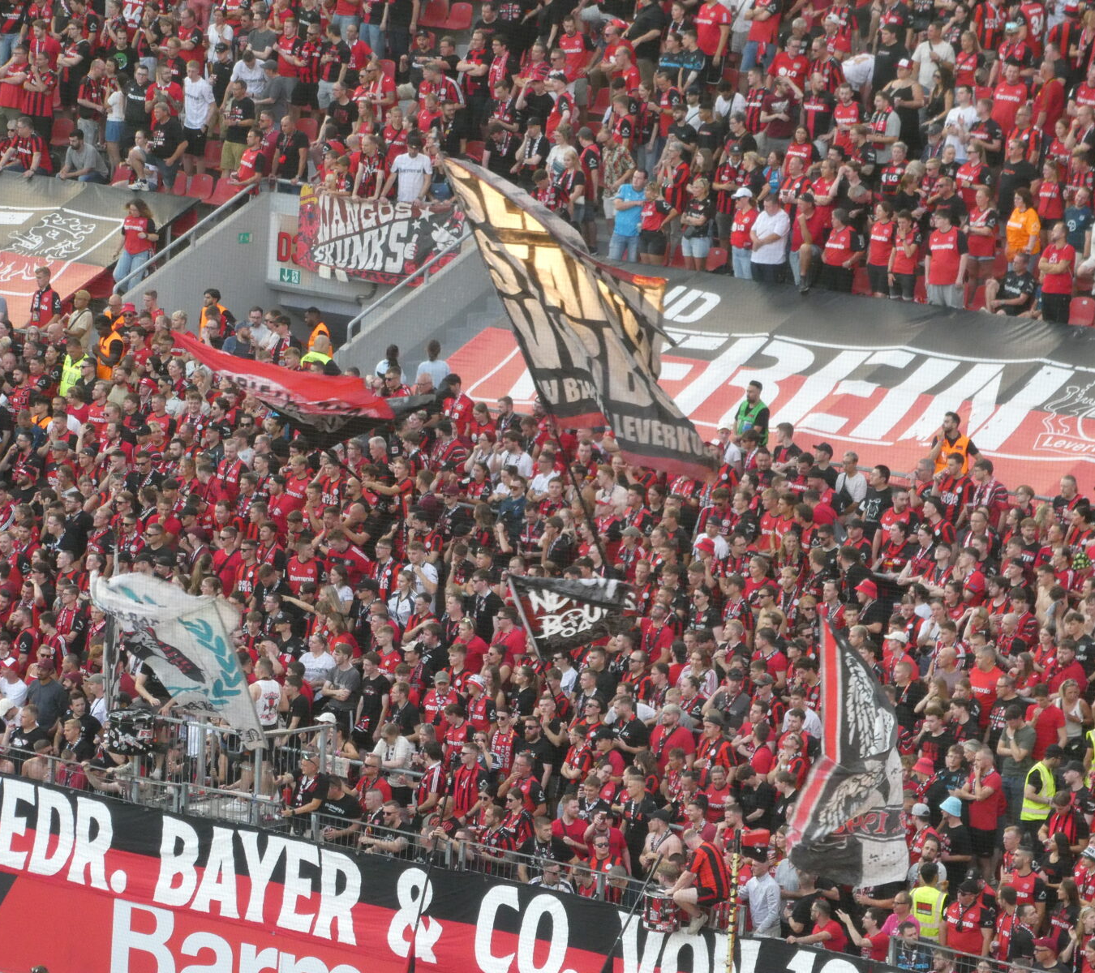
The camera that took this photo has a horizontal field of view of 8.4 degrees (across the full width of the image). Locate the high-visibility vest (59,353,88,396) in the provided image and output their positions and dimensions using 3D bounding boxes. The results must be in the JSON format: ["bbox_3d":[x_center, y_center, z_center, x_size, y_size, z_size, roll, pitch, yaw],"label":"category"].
[{"bbox_3d":[-6.907,-1.621,109.500,0.520,0.680,0.300,5,10,22],"label":"high-visibility vest"}]

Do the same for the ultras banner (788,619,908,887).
[{"bbox_3d":[3.628,3.200,90.500,1.450,3.250,0.900,3,10,12],"label":"ultras banner"}]

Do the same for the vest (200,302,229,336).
[{"bbox_3d":[-4.389,-2.097,98.800,0.470,0.660,0.300,8,14,34],"label":"vest"}]

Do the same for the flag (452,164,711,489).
[{"bbox_3d":[0.453,-2.171,98.500,3.550,4.250,1.100,3,10,12],"label":"flag"}]

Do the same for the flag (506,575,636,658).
[{"bbox_3d":[0.286,1.688,96.000,1.620,1.120,0.500,3,10,12],"label":"flag"}]

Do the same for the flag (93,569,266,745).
[{"bbox_3d":[-4.269,2.006,86.500,1.900,1.950,0.700,4,12,20],"label":"flag"}]

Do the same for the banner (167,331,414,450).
[{"bbox_3d":[-3.431,-1.357,104.000,3.450,1.600,1.500,4,10,15],"label":"banner"}]

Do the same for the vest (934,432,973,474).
[{"bbox_3d":[4.835,-0.333,89.500,0.470,0.660,0.290,5,12,22],"label":"vest"}]

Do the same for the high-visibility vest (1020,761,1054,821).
[{"bbox_3d":[5.349,3.333,81.900,0.310,0.640,0.440,5,12,24],"label":"high-visibility vest"}]

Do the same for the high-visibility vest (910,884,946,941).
[{"bbox_3d":[4.088,4.593,80.400,0.450,0.640,0.300,6,13,26],"label":"high-visibility vest"}]

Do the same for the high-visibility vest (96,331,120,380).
[{"bbox_3d":[-5.728,-1.696,97.600,0.310,0.660,0.460,-6,13,-29],"label":"high-visibility vest"}]

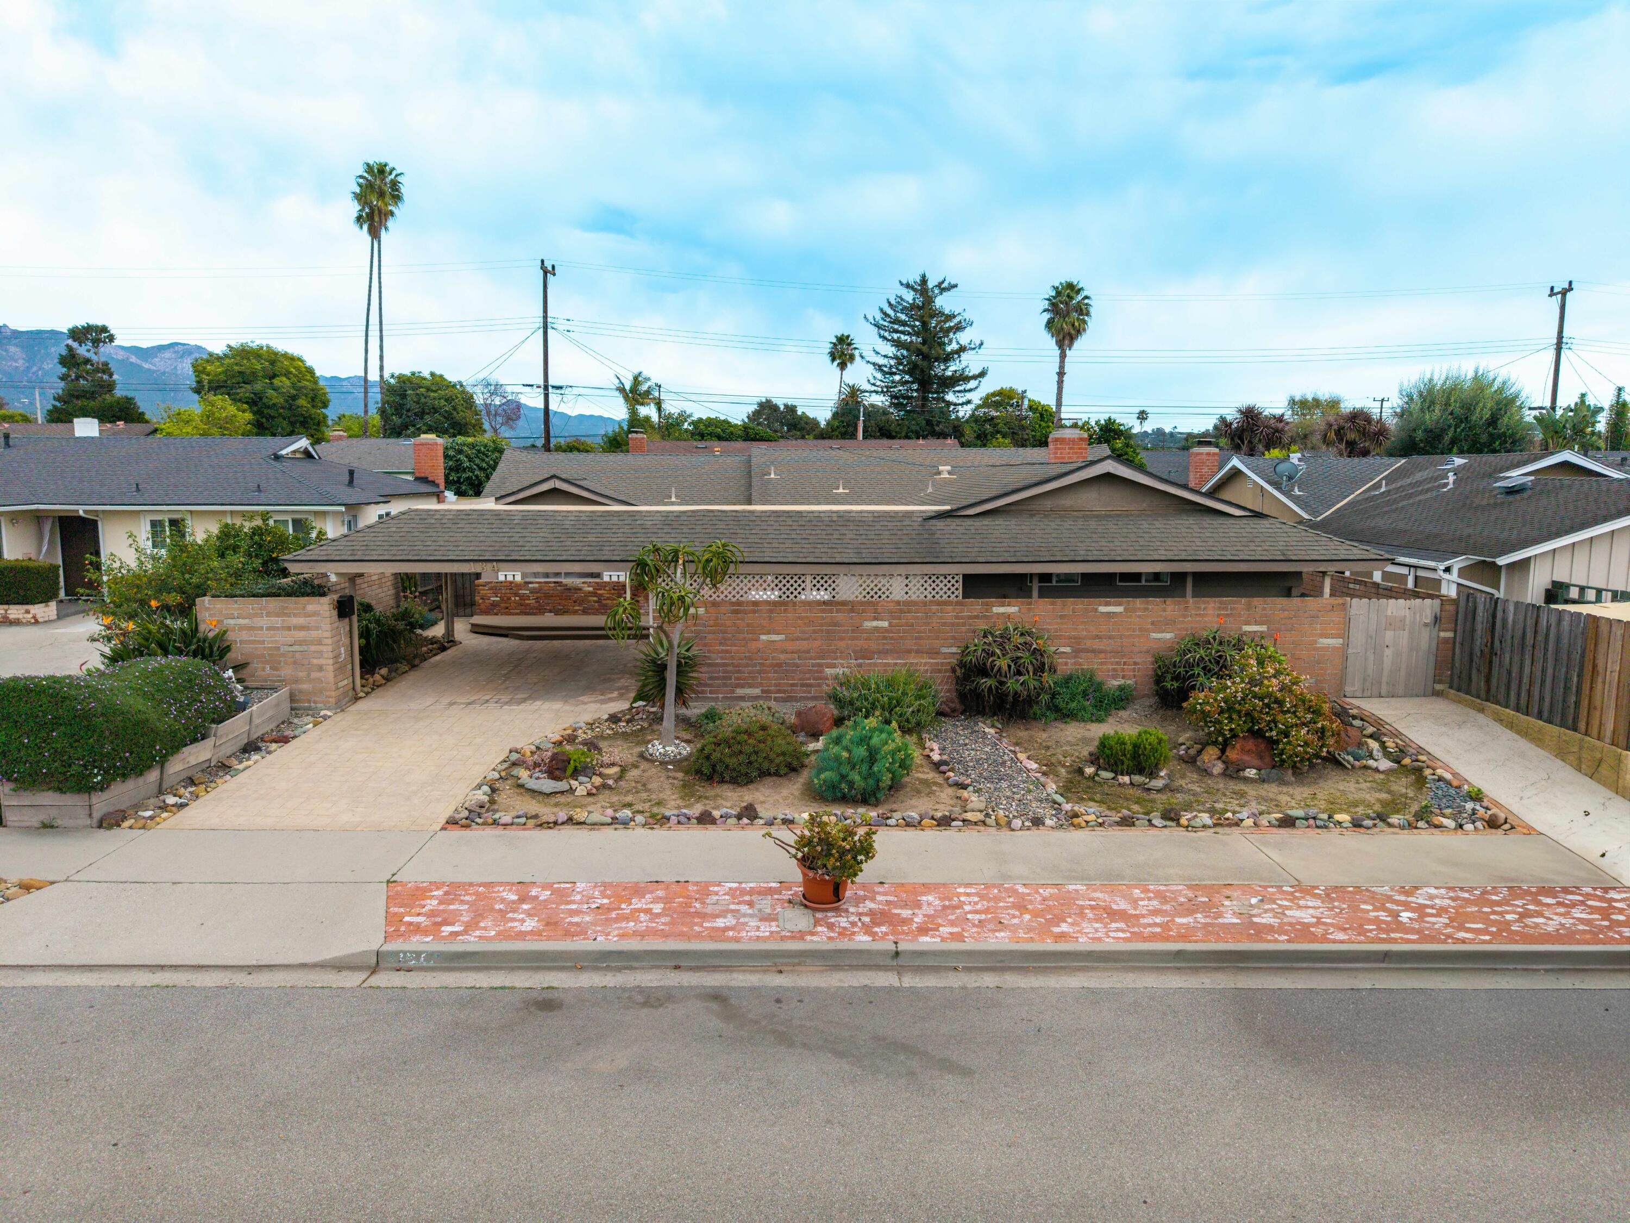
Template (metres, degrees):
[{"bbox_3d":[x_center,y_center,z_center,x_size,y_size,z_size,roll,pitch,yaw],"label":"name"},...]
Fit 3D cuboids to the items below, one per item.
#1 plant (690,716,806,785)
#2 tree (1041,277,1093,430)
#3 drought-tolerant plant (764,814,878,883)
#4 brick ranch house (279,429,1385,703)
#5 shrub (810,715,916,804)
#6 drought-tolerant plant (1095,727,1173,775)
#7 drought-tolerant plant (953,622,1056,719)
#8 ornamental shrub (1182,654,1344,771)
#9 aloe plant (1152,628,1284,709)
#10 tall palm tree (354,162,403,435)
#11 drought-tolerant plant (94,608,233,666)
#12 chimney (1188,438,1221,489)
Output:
[{"bbox_3d":[-0.870,1.747,14.849,1.470,0.710,1.280,0,7,0],"label":"plant"},{"bbox_3d":[15.122,-13.167,68.800,2.979,13.458,3.000,0,9,0],"label":"tree"},{"bbox_3d":[0.060,2.215,10.624,1.030,0.630,0.820,0,7,0],"label":"drought-tolerant plant"},{"bbox_3d":[0.300,-1.701,25.594,17.800,4.520,15.300,0,7,0],"label":"brick ranch house"},{"bbox_3d":[0.592,1.736,14.002,1.325,0.923,1.259,0,9,0],"label":"shrub"},{"bbox_3d":[4.219,1.802,15.007,0.950,0.540,0.680,0,7,0],"label":"drought-tolerant plant"},{"bbox_3d":[2.893,0.873,17.230,1.573,1.396,1.350,0,9,0],"label":"drought-tolerant plant"},{"bbox_3d":[6.096,1.247,15.391,2.046,1.356,1.698,0,9,0],"label":"ornamental shrub"},{"bbox_3d":[6.260,0.905,17.560,1.980,1.270,1.400,0,9,0],"label":"aloe plant"},{"bbox_3d":[-29.486,-19.166,77.999,3.353,22.534,3.200,0,9,0],"label":"tall palm tree"},{"bbox_3d":[-10.097,0.573,17.520,1.950,1.250,1.400,0,7,0],"label":"drought-tolerant plant"},{"bbox_3d":[11.952,-4.409,34.721,0.820,1.800,0.700,0,7,0],"label":"chimney"}]

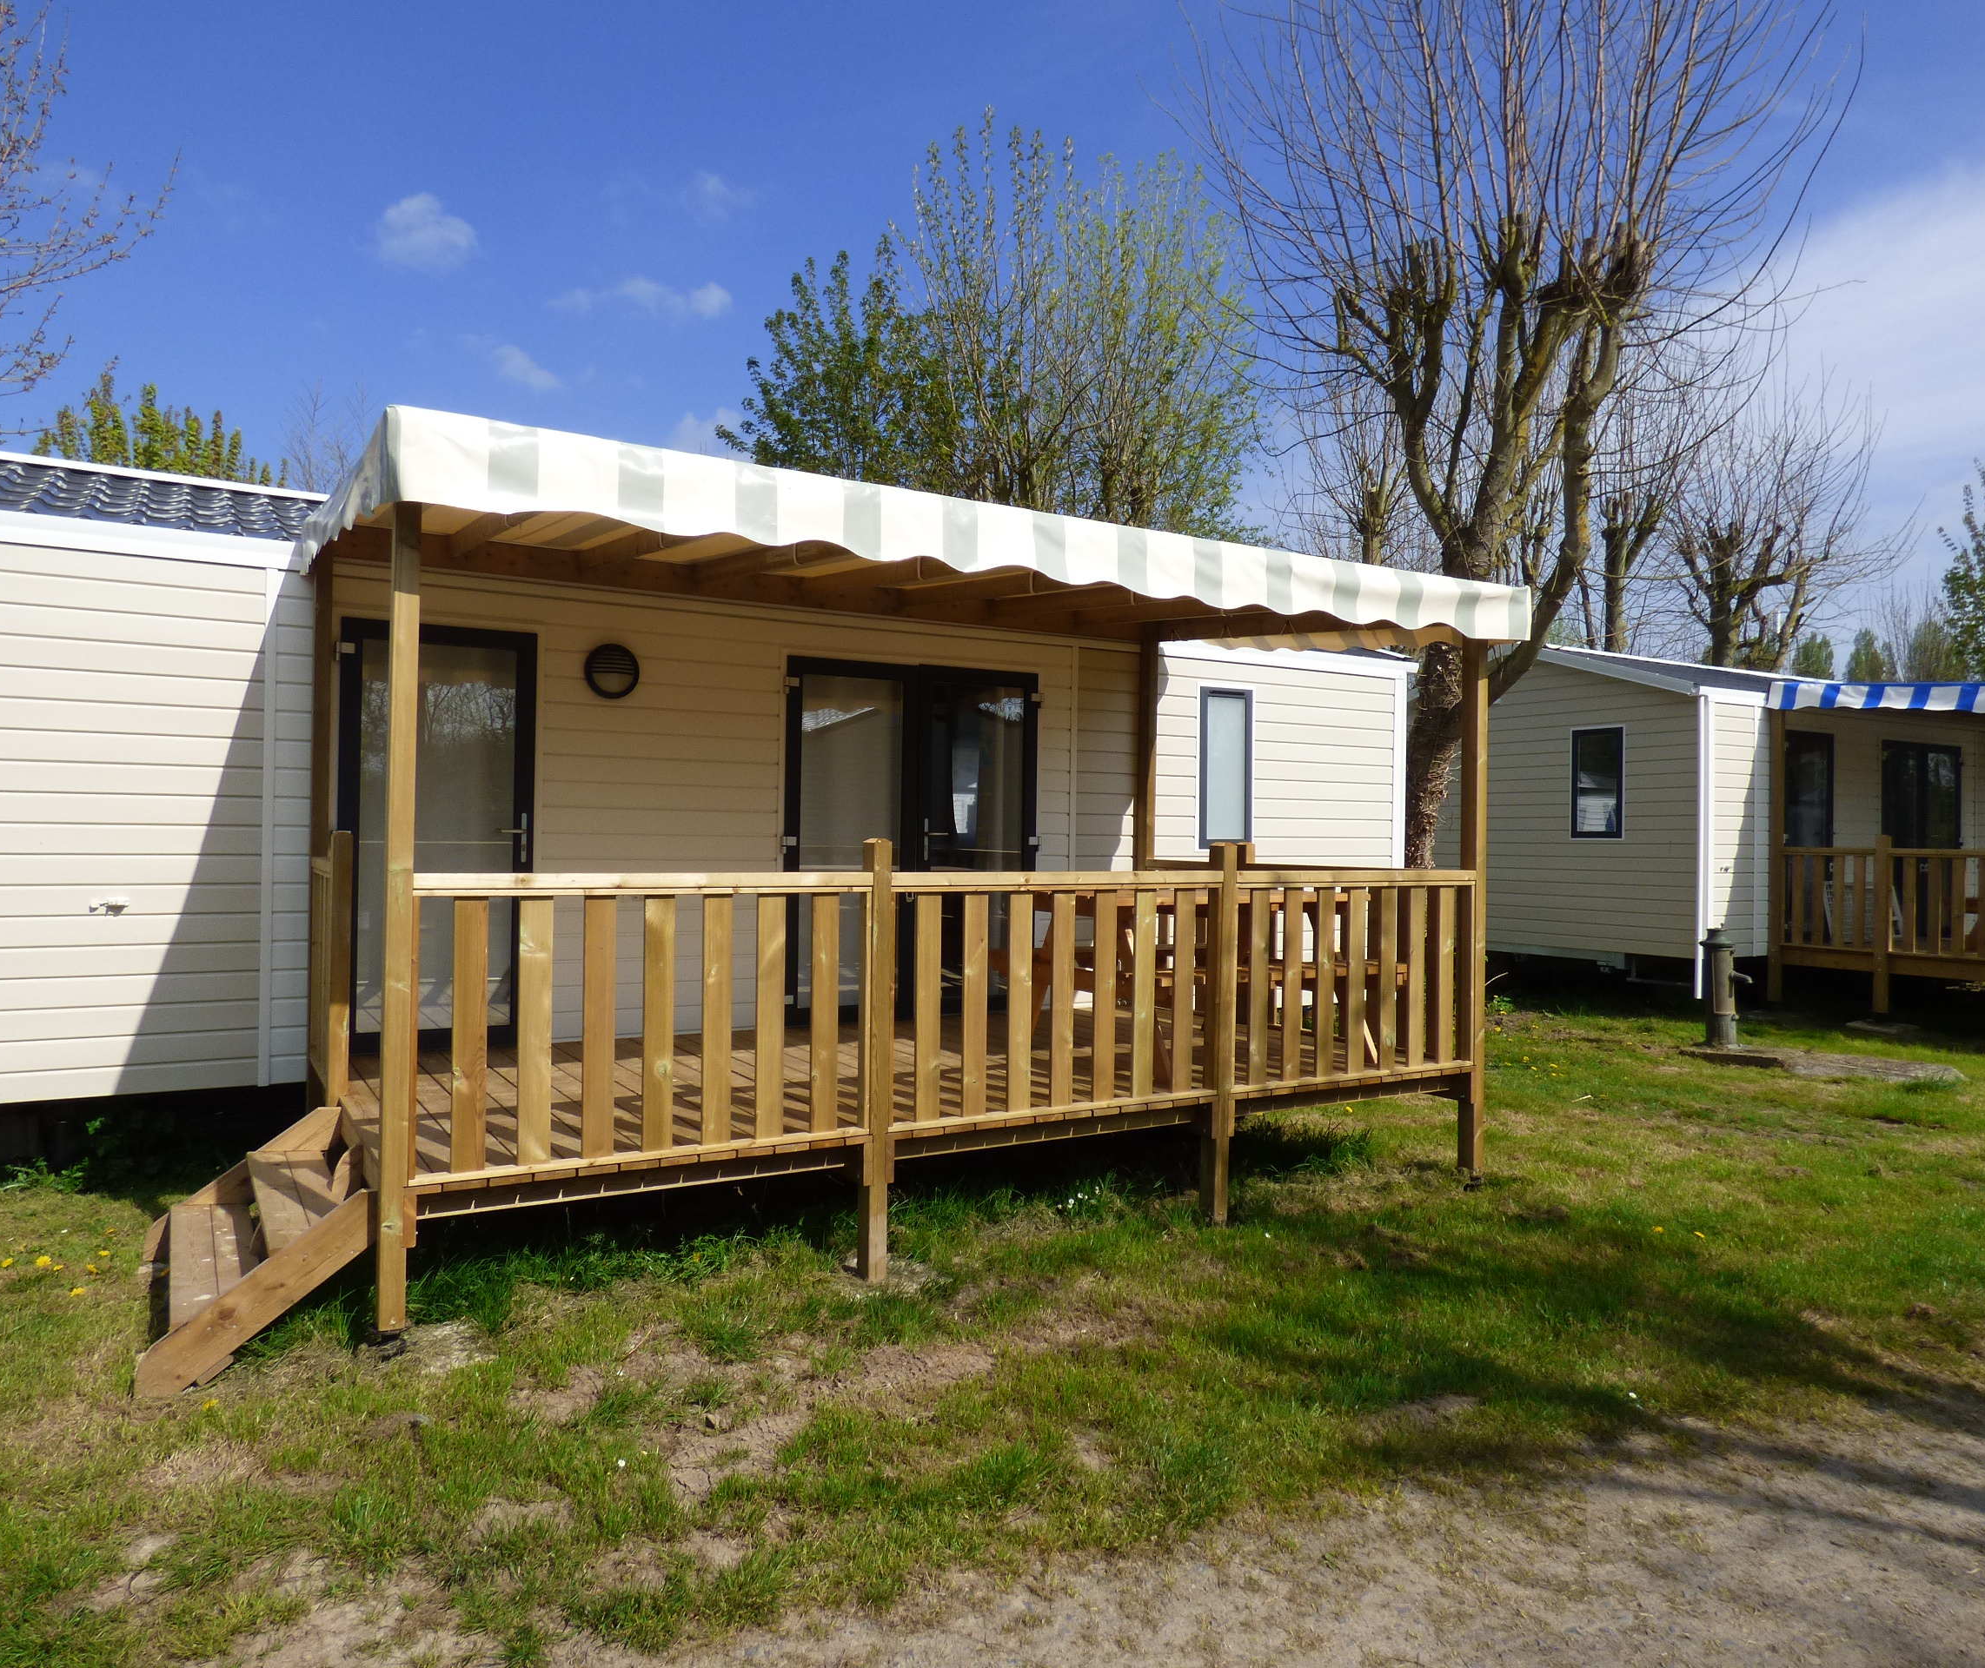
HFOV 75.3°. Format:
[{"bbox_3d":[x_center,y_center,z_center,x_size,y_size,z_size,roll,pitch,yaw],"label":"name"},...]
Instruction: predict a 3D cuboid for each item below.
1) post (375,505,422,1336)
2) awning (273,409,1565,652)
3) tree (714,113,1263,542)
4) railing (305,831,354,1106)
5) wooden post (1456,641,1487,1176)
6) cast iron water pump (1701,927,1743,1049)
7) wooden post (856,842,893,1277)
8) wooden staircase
[{"bbox_3d":[-1.713,0.191,3.708,0.070,2.438,0.070,1,-1,-30],"label":"post"},{"bbox_3d":[-0.273,-1.170,6.030,5.043,0.550,2.726,1,-1,-30],"label":"awning"},{"bbox_3d":[0.000,-4.000,17.000,6.900,10.900,6.600,1,-1,0],"label":"tree"},{"bbox_3d":[-2.769,0.535,5.375,0.070,1.062,1.178,1,-1,-30],"label":"railing"},{"bbox_3d":[2.270,0.304,6.057,0.070,2.522,0.070,1,-1,-30],"label":"wooden post"},{"bbox_3d":[5.505,1.141,9.625,0.250,0.920,0.350,1,0,-34],"label":"cast iron water pump"},{"bbox_3d":[-0.407,0.783,4.475,0.070,1.523,0.070,1,-1,-30],"label":"wooden post"},{"bbox_3d":[-2.369,1.255,4.132,0.570,0.499,1.331,1,-1,-30],"label":"wooden staircase"}]

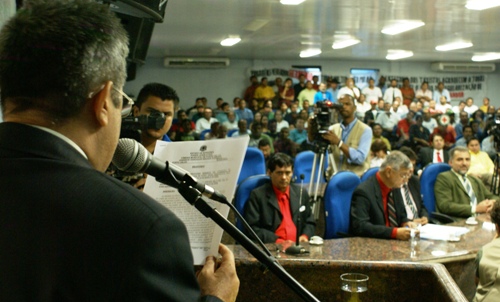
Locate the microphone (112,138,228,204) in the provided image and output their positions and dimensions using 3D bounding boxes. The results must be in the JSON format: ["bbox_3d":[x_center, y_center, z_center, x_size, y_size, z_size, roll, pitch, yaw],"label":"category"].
[{"bbox_3d":[-0.125,0.041,1.000,0.213,0.053,0.055,27,-3,-20],"label":"microphone"}]

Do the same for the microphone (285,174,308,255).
[{"bbox_3d":[0.258,0.340,3.400,0.110,0.420,0.130,-1,2,-34],"label":"microphone"}]

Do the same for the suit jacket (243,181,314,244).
[{"bbox_3d":[0.190,0.460,3.900,0.480,0.560,0.360,0,2,-14],"label":"suit jacket"}]

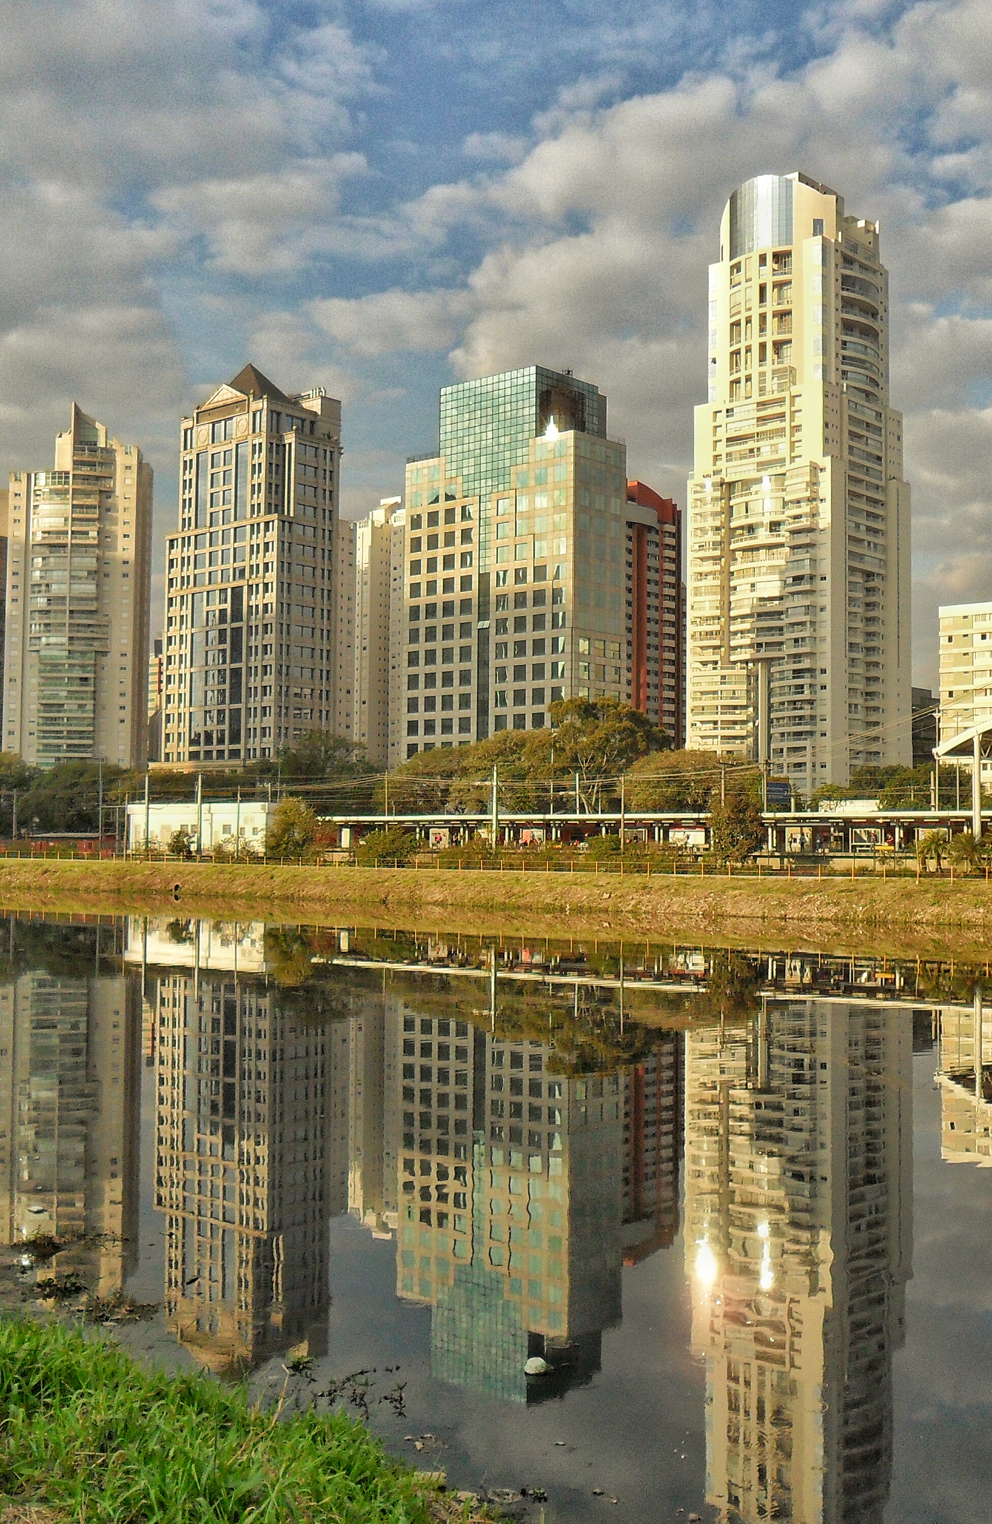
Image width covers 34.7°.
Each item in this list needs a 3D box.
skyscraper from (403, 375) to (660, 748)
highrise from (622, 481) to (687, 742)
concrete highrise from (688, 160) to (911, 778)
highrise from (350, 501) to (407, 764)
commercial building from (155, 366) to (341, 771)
[{"bbox_3d":[2.800,-26.230,265.720,37.990,79.170,13.550,-2,-4,43],"label":"skyscraper"},{"bbox_3d":[28.683,-20.649,357.519,19.000,81.000,22.000,-2,-4,40],"label":"highrise"},{"bbox_3d":[63.730,-53.010,333.690,34.970,141.060,31.150,-2,-4,43],"label":"concrete highrise"},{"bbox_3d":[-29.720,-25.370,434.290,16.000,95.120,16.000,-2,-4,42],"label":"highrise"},{"bbox_3d":[-47.210,-30.610,303.310,33.190,91.110,13.970,-2,-4,41],"label":"commercial building"}]

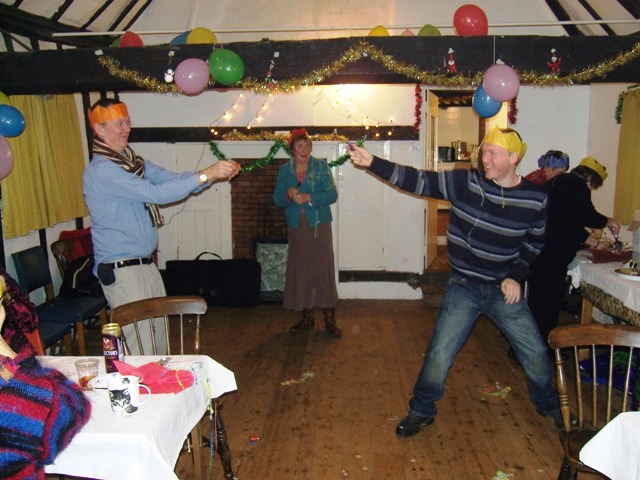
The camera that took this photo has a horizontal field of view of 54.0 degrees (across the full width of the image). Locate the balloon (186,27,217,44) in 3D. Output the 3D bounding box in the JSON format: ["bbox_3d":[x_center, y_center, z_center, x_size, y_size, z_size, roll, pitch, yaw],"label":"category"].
[{"bbox_3d":[-0.882,-1.469,4.700,0.230,0.250,0.230,0,8,0],"label":"balloon"}]

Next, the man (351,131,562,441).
[{"bbox_3d":[0.740,0.207,3.250,1.180,1.600,0.540,1,8,12],"label":"man"}]

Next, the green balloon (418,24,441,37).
[{"bbox_3d":[0.801,-1.471,4.600,0.180,0.210,0.180,0,8,0],"label":"green balloon"}]

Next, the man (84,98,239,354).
[{"bbox_3d":[-0.775,0.167,3.120,0.750,1.730,0.500,3,8,20],"label":"man"}]

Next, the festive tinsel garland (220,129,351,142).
[{"bbox_3d":[-0.362,-0.994,6.068,1.280,0.130,0.130,0,9,2],"label":"festive tinsel garland"}]

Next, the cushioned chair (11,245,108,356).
[{"bbox_3d":[-1.746,0.487,4.282,0.480,0.860,0.410,0,9,2],"label":"cushioned chair"}]

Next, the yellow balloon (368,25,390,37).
[{"bbox_3d":[0.435,-1.471,4.600,0.180,0.210,0.180,0,8,0],"label":"yellow balloon"}]

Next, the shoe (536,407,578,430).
[{"bbox_3d":[1.332,0.948,3.459,0.110,0.110,0.285,-5,10,-26],"label":"shoe"}]

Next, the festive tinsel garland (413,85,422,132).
[{"bbox_3d":[0.946,-1.305,6.100,0.085,0.520,0.080,0,8,0],"label":"festive tinsel garland"}]

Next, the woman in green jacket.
[{"bbox_3d":[-0.093,-0.068,5.085,0.530,1.670,0.420,1,9,9],"label":"woman in green jacket"}]

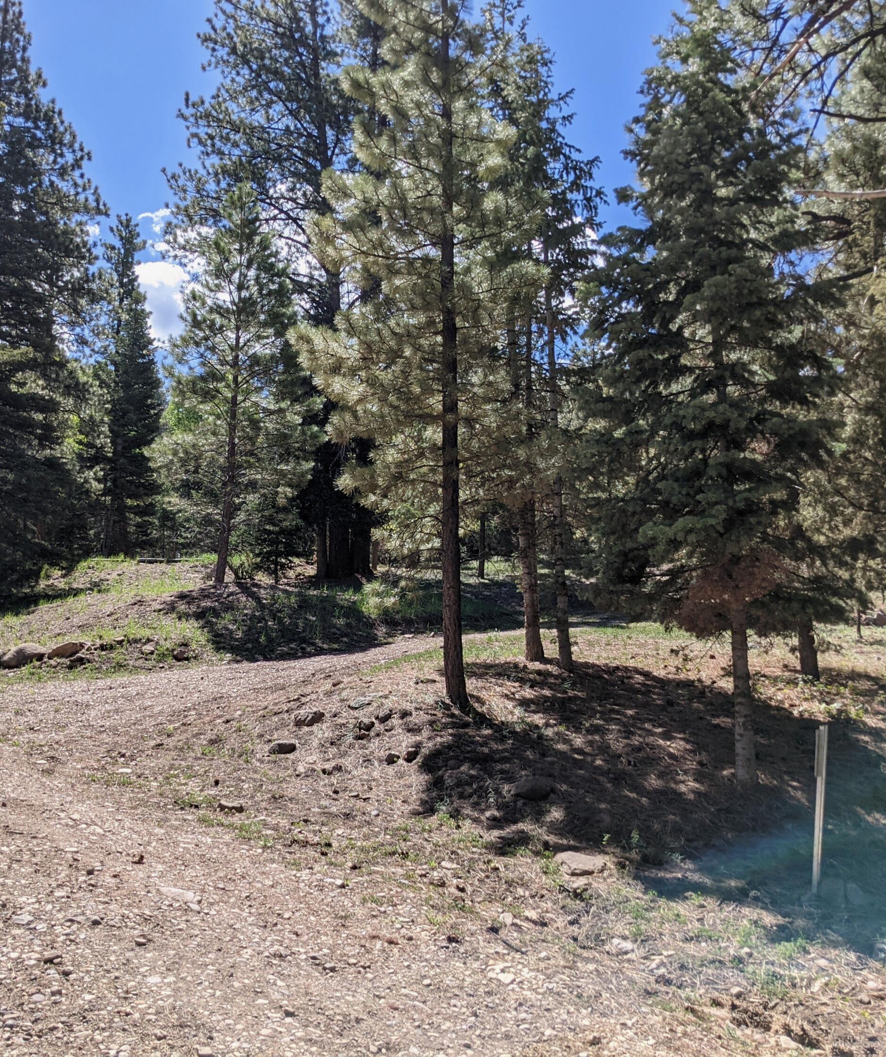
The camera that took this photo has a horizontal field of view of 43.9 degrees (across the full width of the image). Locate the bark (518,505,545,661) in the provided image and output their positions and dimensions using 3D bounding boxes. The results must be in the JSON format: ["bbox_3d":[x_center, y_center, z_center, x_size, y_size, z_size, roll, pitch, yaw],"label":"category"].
[{"bbox_3d":[1.450,0.860,18.221,0.260,2.660,0.260,-2,-10,4],"label":"bark"}]

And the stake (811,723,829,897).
[{"bbox_3d":[2.895,2.169,8.482,0.085,1.290,0.050,3,-8,19],"label":"stake"}]

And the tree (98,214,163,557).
[{"bbox_3d":[-11.351,-5.221,39.021,2.400,12.630,2.400,2,-10,-16],"label":"tree"}]

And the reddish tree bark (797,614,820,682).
[{"bbox_3d":[6.185,2.009,18.601,0.280,1.130,0.280,-4,-10,18],"label":"reddish tree bark"}]

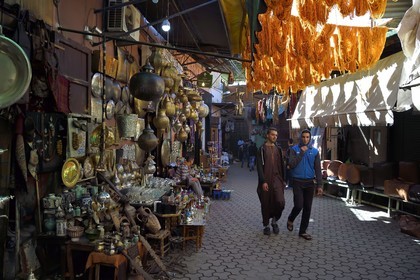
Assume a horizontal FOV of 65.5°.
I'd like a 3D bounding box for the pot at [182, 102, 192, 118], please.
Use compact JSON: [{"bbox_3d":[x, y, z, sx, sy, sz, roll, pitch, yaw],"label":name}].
[{"bbox_3d":[-0.464,-0.614,6.800,0.170,0.330,0.170,0,0,10],"label":"pot"}]

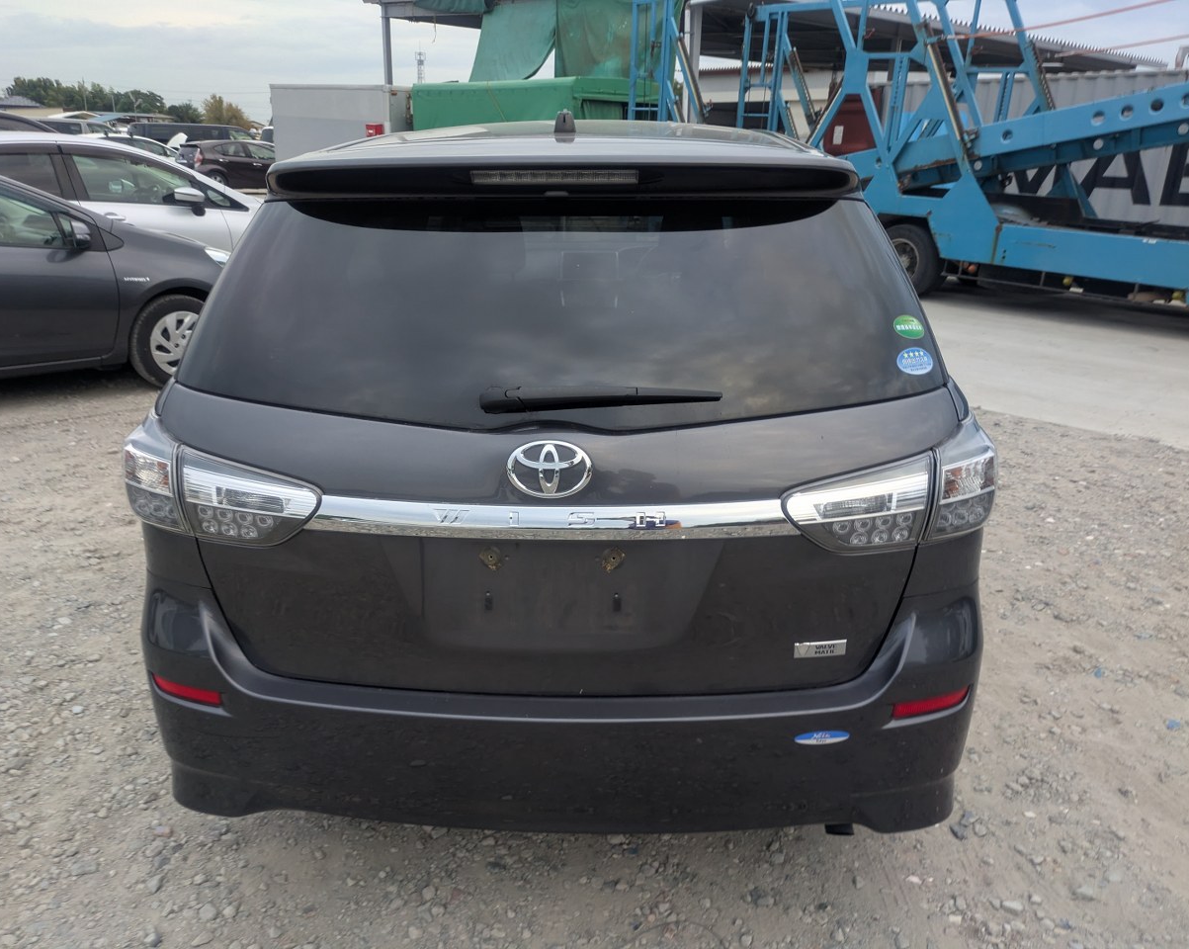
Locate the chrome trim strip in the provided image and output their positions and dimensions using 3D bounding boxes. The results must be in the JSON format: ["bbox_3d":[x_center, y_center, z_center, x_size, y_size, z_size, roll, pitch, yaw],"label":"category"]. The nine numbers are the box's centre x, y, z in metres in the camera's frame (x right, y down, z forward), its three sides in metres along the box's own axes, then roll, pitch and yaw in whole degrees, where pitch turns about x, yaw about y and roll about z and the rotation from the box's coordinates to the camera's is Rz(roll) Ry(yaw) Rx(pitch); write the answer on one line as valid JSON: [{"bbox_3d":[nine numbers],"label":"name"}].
[{"bbox_3d":[-0.073,0.073,1.496,0.820,0.060,0.070,1,20,1],"label":"chrome trim strip"}]

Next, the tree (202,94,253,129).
[{"bbox_3d":[-27.843,-26.691,70.093,4.232,4.717,4.232,-7,21,-19],"label":"tree"}]

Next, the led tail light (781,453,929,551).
[{"bbox_3d":[0.428,0.050,1.531,0.260,0.185,0.100,1,20,1],"label":"led tail light"}]

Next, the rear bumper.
[{"bbox_3d":[-0.067,0.402,1.821,1.670,0.480,0.480,1,20,1],"label":"rear bumper"}]

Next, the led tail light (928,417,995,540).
[{"bbox_3d":[0.642,-0.006,1.637,0.170,0.210,0.220,1,20,1],"label":"led tail light"}]

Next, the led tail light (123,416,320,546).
[{"bbox_3d":[-0.659,-0.004,1.640,0.410,0.210,0.270,1,20,1],"label":"led tail light"}]

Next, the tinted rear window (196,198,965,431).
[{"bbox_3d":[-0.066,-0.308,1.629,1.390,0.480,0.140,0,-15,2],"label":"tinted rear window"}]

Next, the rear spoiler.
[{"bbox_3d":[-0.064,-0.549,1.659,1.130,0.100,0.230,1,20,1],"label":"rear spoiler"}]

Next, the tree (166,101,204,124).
[{"bbox_3d":[-34.521,-29.385,77.751,3.623,4.411,3.623,-8,22,-21],"label":"tree"}]

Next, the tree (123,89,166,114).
[{"bbox_3d":[-45.605,-36.075,93.387,5.038,6.072,5.038,-8,22,-23],"label":"tree"}]

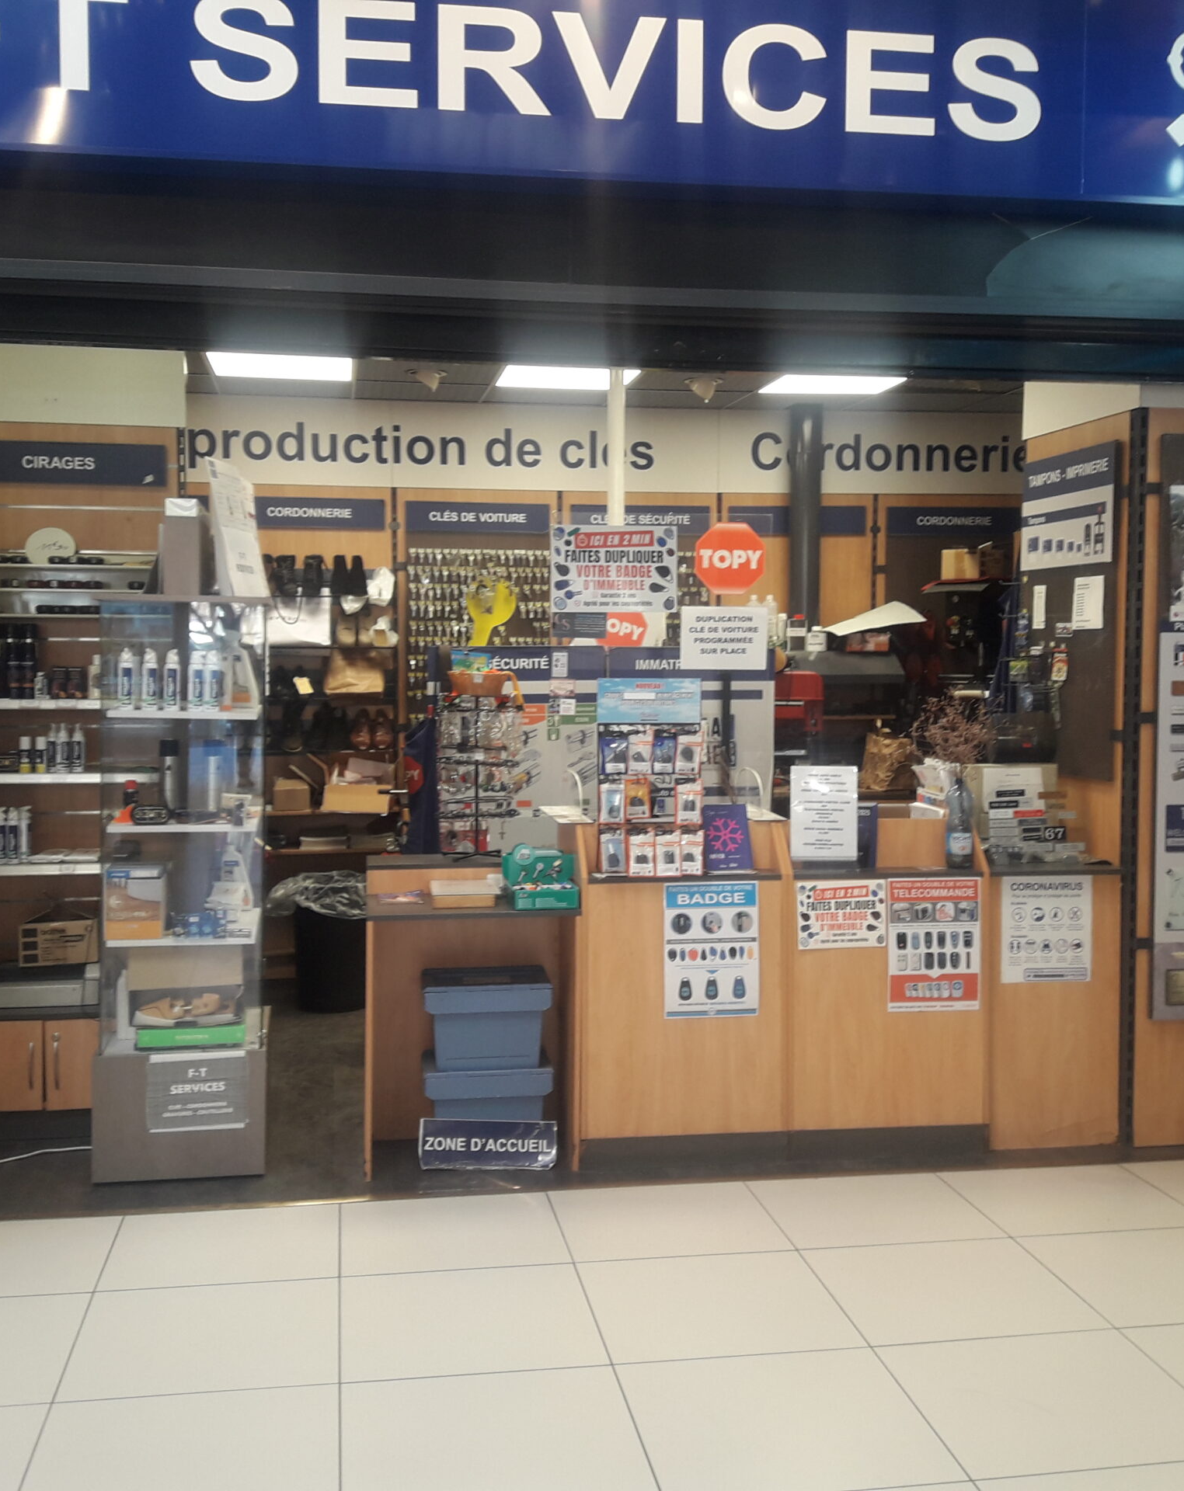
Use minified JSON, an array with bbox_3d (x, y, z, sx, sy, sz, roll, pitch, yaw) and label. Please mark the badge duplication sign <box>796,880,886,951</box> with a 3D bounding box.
[{"bbox_3d":[0.779,0.530,5.008,0.285,0.209,0.010,0,3,-9],"label":"badge duplication sign"}]

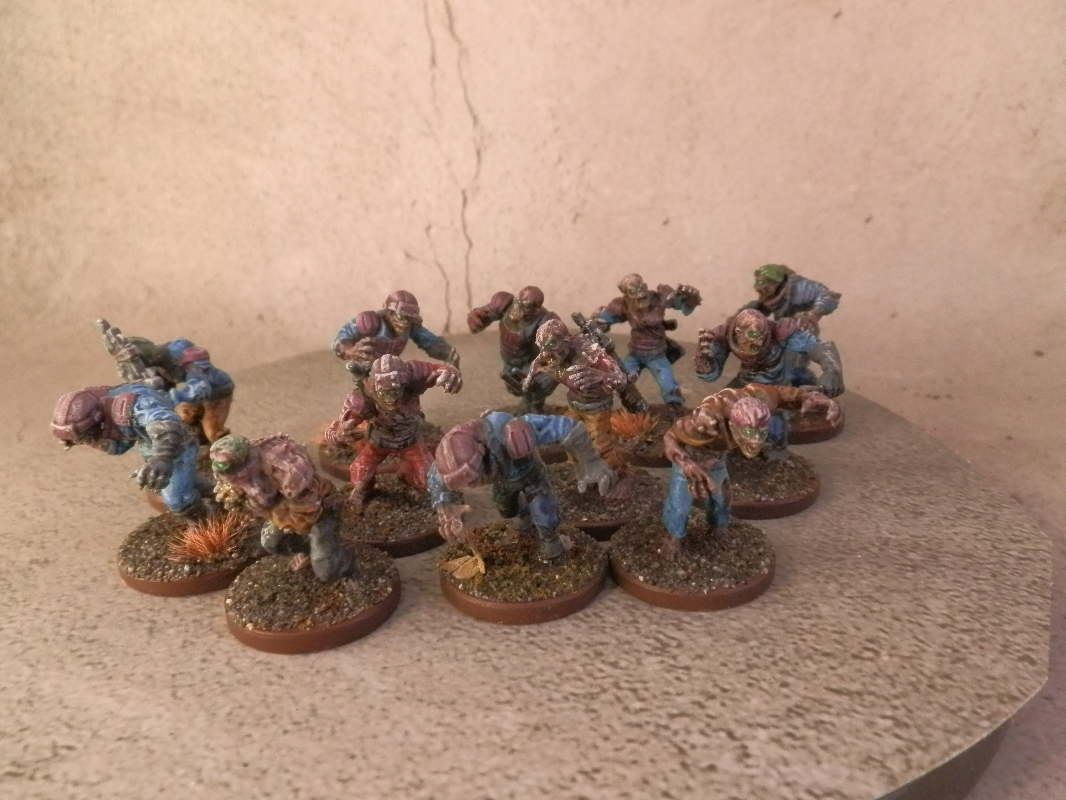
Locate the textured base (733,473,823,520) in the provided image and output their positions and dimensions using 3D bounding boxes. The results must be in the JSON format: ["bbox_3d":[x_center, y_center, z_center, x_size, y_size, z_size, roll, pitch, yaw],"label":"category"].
[{"bbox_3d":[0.038,0.013,0.153,0.025,0.004,0.025,-4,21,0],"label":"textured base"}]

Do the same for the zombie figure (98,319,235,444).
[{"bbox_3d":[-0.070,-0.001,0.169,0.022,0.030,0.018,-15,23,-30],"label":"zombie figure"}]

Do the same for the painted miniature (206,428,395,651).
[{"bbox_3d":[-0.033,0.017,0.123,0.025,0.028,0.026,10,23,31],"label":"painted miniature"}]

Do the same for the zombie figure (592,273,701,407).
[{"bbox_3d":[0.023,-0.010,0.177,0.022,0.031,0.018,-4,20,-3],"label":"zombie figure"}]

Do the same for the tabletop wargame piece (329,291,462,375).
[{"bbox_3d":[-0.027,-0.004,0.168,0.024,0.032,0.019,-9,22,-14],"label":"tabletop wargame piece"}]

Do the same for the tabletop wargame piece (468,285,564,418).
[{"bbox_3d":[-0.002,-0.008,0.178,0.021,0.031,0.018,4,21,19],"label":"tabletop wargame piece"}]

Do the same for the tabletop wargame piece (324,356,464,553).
[{"bbox_3d":[-0.024,0.006,0.143,0.025,0.031,0.025,-5,21,-3],"label":"tabletop wargame piece"}]

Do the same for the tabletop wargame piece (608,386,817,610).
[{"bbox_3d":[0.026,0.011,0.126,0.030,0.030,0.027,-4,20,-2],"label":"tabletop wargame piece"}]

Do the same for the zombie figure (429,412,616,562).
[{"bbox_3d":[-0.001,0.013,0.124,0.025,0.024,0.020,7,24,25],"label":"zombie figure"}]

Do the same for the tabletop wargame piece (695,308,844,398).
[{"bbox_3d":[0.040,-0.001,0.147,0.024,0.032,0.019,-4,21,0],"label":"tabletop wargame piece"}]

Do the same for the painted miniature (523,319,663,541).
[{"bbox_3d":[0.009,0.002,0.144,0.025,0.035,0.025,10,25,31],"label":"painted miniature"}]

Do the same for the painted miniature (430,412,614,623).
[{"bbox_3d":[-0.002,0.014,0.126,0.026,0.028,0.026,7,22,26],"label":"painted miniature"}]

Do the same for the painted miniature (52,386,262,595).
[{"bbox_3d":[-0.056,0.011,0.136,0.029,0.030,0.025,-18,25,-32],"label":"painted miniature"}]

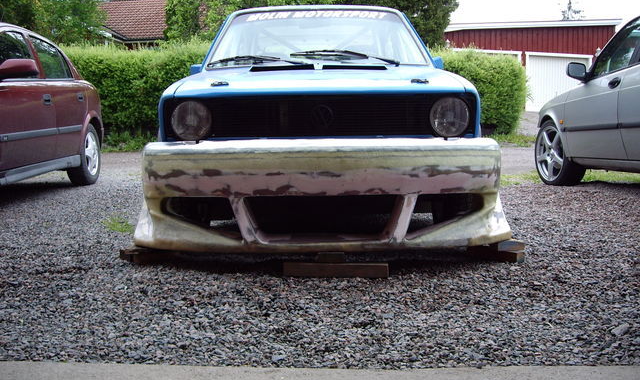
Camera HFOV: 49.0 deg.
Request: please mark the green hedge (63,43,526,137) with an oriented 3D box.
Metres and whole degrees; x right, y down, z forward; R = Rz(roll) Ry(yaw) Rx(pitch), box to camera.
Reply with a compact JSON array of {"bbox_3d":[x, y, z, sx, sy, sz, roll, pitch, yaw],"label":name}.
[{"bbox_3d":[-0.650,-1.870,13.300,9.000,1.680,1.300,0,7,0],"label":"green hedge"}]

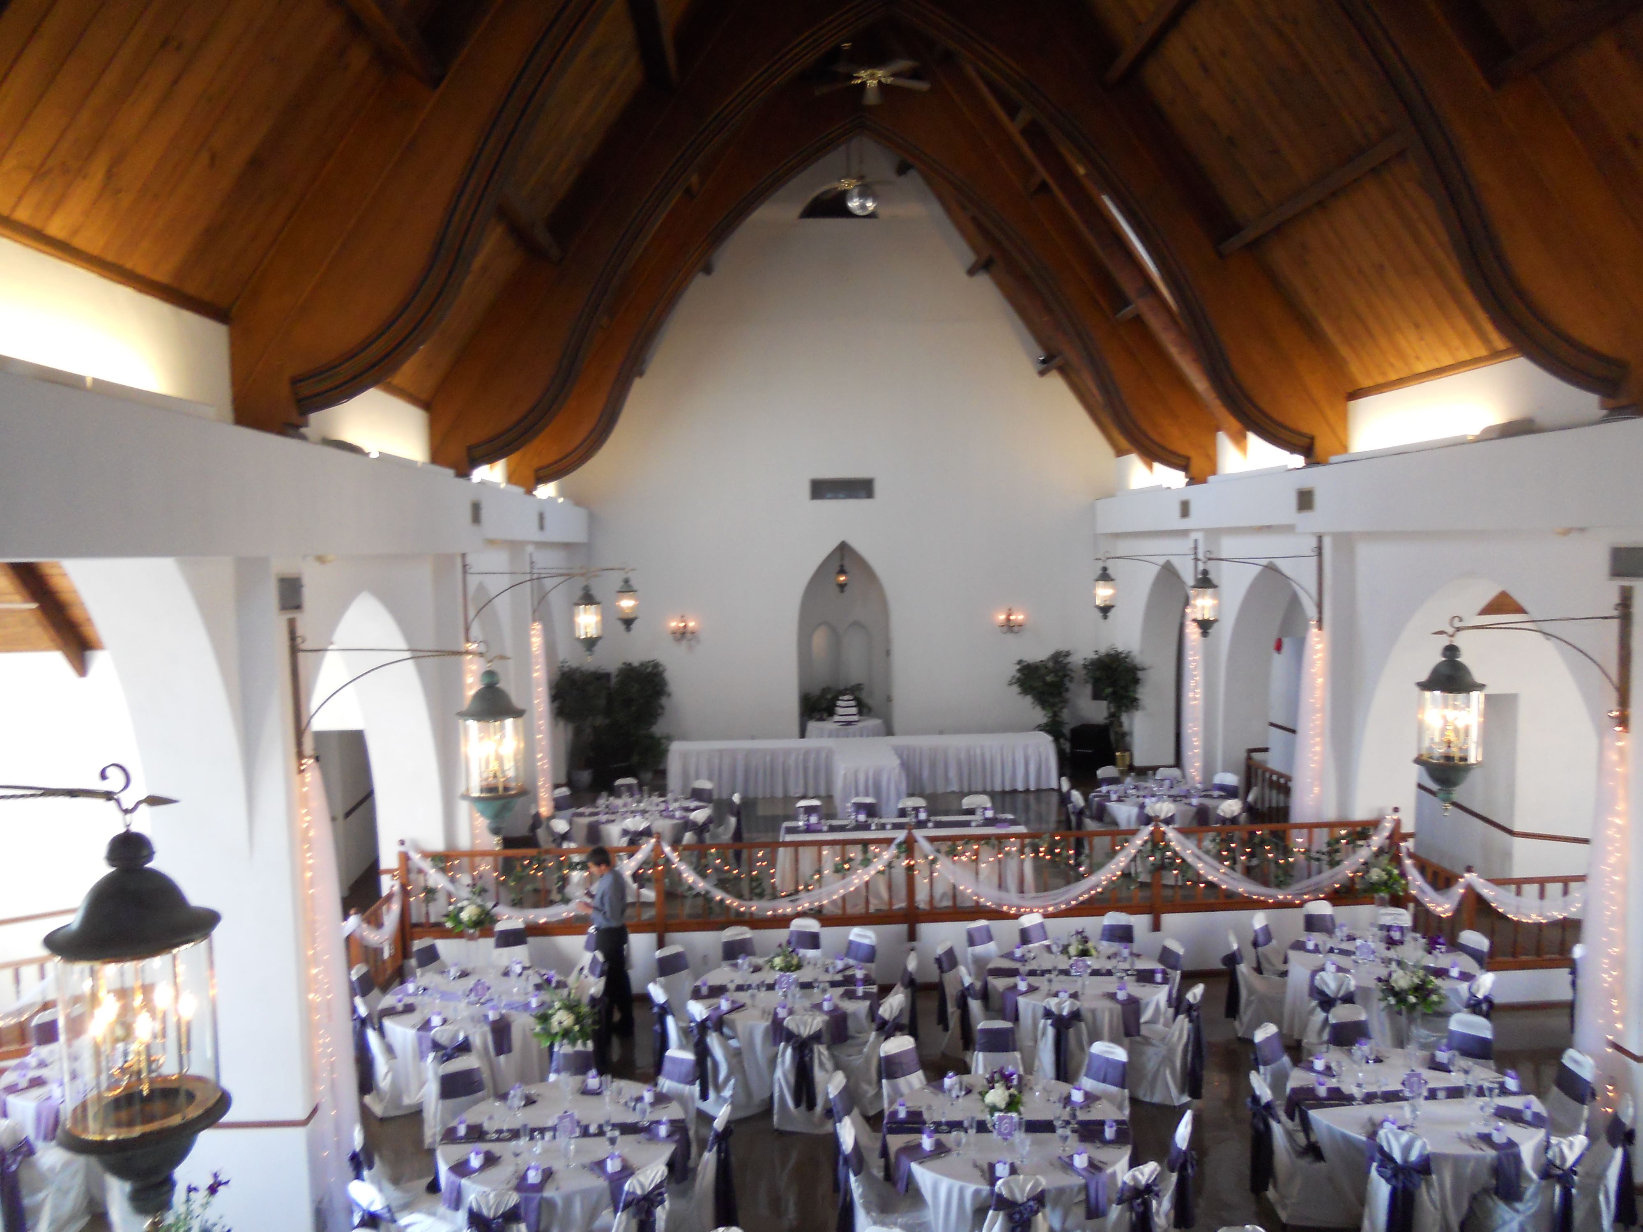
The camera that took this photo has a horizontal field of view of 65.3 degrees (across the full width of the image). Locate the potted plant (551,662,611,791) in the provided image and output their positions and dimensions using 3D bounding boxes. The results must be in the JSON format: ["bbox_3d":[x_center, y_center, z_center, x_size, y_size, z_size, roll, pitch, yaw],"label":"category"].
[{"bbox_3d":[-3.722,1.706,19.966,0.880,1.999,0.860,-2,3,-3],"label":"potted plant"}]

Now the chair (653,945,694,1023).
[{"bbox_3d":[-1.118,3.308,10.930,0.460,0.910,0.560,-4,4,-44],"label":"chair"}]

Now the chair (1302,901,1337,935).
[{"bbox_3d":[4.980,3.324,12.610,0.460,0.930,0.540,-1,3,-1],"label":"chair"}]

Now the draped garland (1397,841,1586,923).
[{"bbox_3d":[6.779,2.685,12.906,1.450,0.590,1.050,-1,3,-2],"label":"draped garland"}]

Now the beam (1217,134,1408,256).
[{"bbox_3d":[4.065,-3.507,10.729,0.160,0.170,4.000,-2,3,-3],"label":"beam"}]

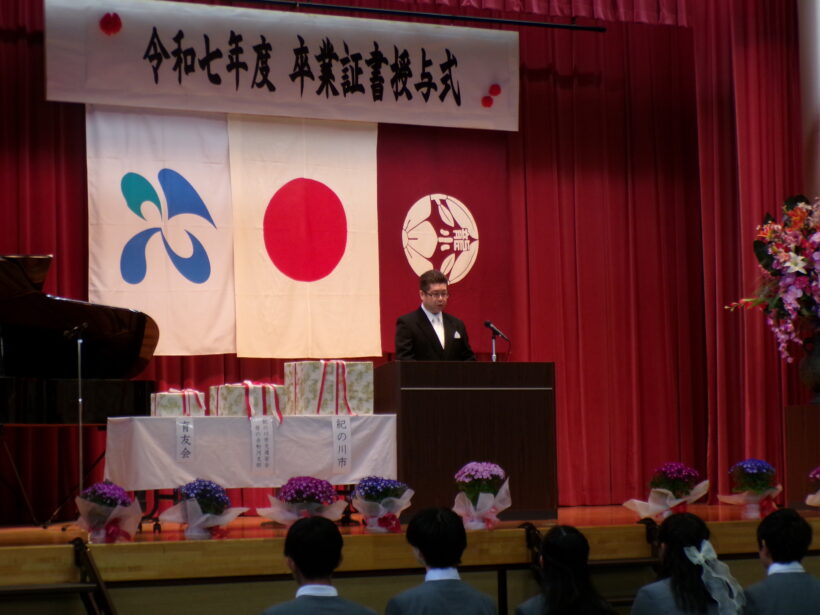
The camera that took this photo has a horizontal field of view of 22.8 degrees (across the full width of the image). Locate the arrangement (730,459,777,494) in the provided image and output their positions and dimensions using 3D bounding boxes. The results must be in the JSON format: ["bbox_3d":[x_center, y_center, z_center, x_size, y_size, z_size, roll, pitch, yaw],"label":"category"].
[{"bbox_3d":[2.166,1.065,12.847,0.290,0.225,0.280,-1,-4,0],"label":"arrangement"}]

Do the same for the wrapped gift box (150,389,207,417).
[{"bbox_3d":[-1.441,0.611,12.669,0.293,0.150,0.160,1,-5,-27],"label":"wrapped gift box"}]

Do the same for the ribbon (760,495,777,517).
[{"bbox_3d":[2.251,1.245,12.775,0.110,0.150,0.080,1,-5,-27],"label":"ribbon"}]

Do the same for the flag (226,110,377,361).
[{"bbox_3d":[-0.739,-0.553,14.552,1.148,1.833,0.050,1,-5,-27],"label":"flag"}]

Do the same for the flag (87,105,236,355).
[{"bbox_3d":[-1.694,-0.551,14.089,1.121,1.771,0.050,1,-5,-27],"label":"flag"}]

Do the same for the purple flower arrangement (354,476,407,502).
[{"bbox_3d":[-0.164,1.046,11.704,0.310,0.155,0.280,1,-5,-27],"label":"purple flower arrangement"}]

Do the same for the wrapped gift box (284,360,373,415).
[{"bbox_3d":[-0.523,0.534,13.164,0.492,0.343,0.300,1,-5,-27],"label":"wrapped gift box"}]

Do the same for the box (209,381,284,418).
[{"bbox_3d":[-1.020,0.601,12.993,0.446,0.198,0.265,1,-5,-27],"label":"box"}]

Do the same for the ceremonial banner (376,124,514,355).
[{"bbox_3d":[0.231,-0.529,15.089,1.194,1.752,0.050,1,-5,-27],"label":"ceremonial banner"}]

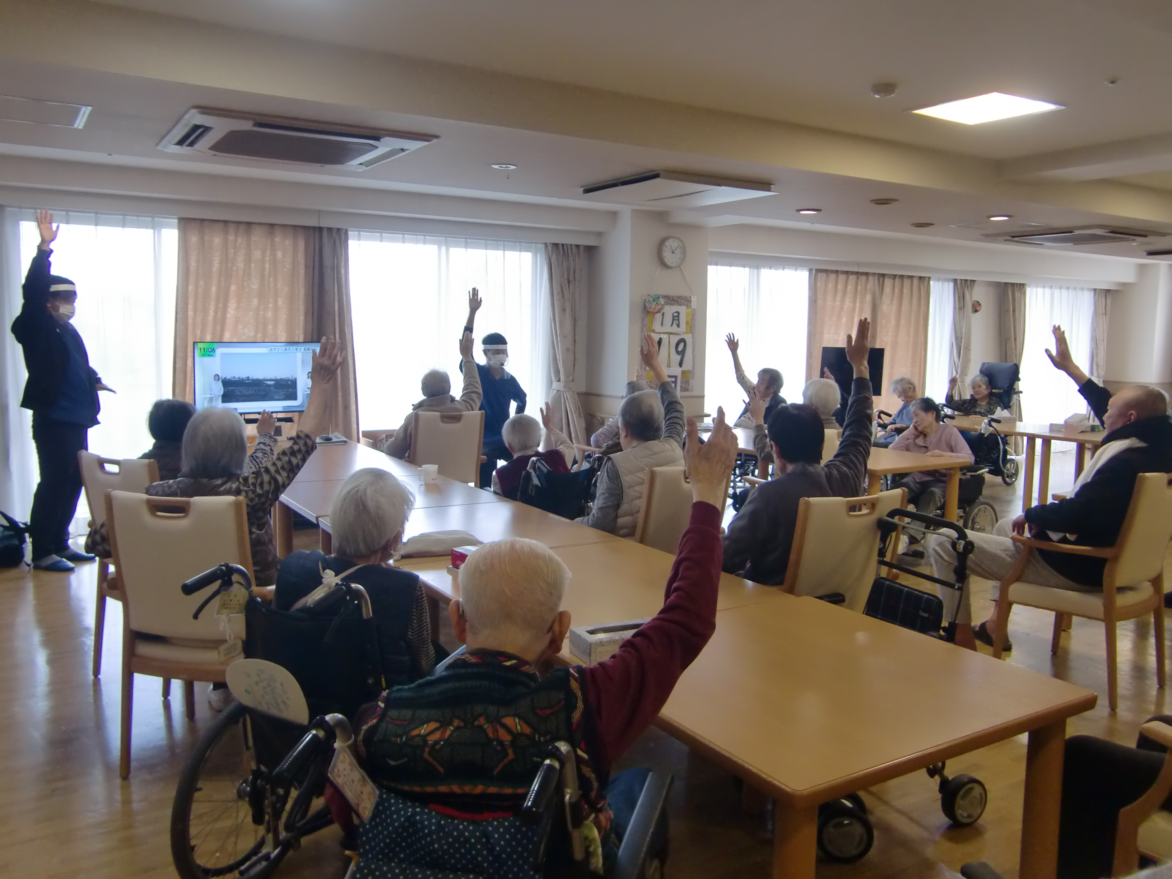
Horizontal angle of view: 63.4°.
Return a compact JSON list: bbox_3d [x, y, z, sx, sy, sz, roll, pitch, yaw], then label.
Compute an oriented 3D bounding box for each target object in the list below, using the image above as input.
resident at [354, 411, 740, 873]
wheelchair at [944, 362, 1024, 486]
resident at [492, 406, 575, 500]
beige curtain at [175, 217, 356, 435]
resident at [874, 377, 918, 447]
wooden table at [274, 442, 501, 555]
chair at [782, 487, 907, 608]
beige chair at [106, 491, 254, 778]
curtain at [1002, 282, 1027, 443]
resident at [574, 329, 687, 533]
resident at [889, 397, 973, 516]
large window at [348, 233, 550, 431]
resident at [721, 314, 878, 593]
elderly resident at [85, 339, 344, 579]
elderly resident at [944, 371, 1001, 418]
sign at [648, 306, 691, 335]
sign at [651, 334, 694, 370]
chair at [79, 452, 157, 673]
[{"bbox_3d":[-0.010,0.594,1.660,0.600,1.280,0.820,2,7,8],"label":"resident"},{"bbox_3d":[3.917,-0.176,9.548,1.050,1.250,0.620,-3,8,-31],"label":"wheelchair"},{"bbox_3d":[-0.336,0.359,4.708,0.520,1.100,0.740,-4,8,-37],"label":"resident"},{"bbox_3d":[-2.369,-0.486,7.077,1.290,2.210,0.140,-3,8,-32],"label":"beige curtain"},{"bbox_3d":[2.510,0.053,7.750,0.740,1.060,0.500,-3,8,-32],"label":"resident"},{"bbox_3d":[-1.446,0.516,5.308,0.900,0.710,2.650,-3,8,-32],"label":"wooden table"},{"bbox_3d":[0.737,0.625,3.415,0.550,0.930,0.580,-3,7,-30],"label":"chair"},{"bbox_3d":[-1.267,0.612,3.278,0.520,0.930,0.580,2,7,6],"label":"beige chair"},{"bbox_3d":[5.304,-0.841,11.656,0.440,2.120,0.160,-3,8,-31],"label":"curtain"},{"bbox_3d":[0.154,0.288,3.997,0.500,1.420,0.720,-4,9,-40],"label":"resident"},{"bbox_3d":[2.351,0.248,6.473,0.740,1.000,0.550,-3,8,-32],"label":"resident"},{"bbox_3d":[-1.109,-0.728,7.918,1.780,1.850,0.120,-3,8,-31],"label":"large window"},{"bbox_3d":[0.660,0.312,3.484,0.660,1.530,0.780,-4,8,-36],"label":"resident"},{"bbox_3d":[-1.280,0.369,3.380,0.760,1.430,0.720,1,7,3],"label":"elderly resident"},{"bbox_3d":[3.747,-0.202,9.440,0.850,1.020,0.600,-3,8,-31],"label":"elderly resident"},{"bbox_3d":[0.739,-1.034,8.234,0.470,0.237,0.020,-3,8,-32],"label":"sign"},{"bbox_3d":[0.742,-0.756,8.271,0.502,0.323,0.020,-3,8,-32],"label":"sign"},{"bbox_3d":[-1.723,0.516,4.034,0.550,0.930,0.580,4,7,29],"label":"chair"}]

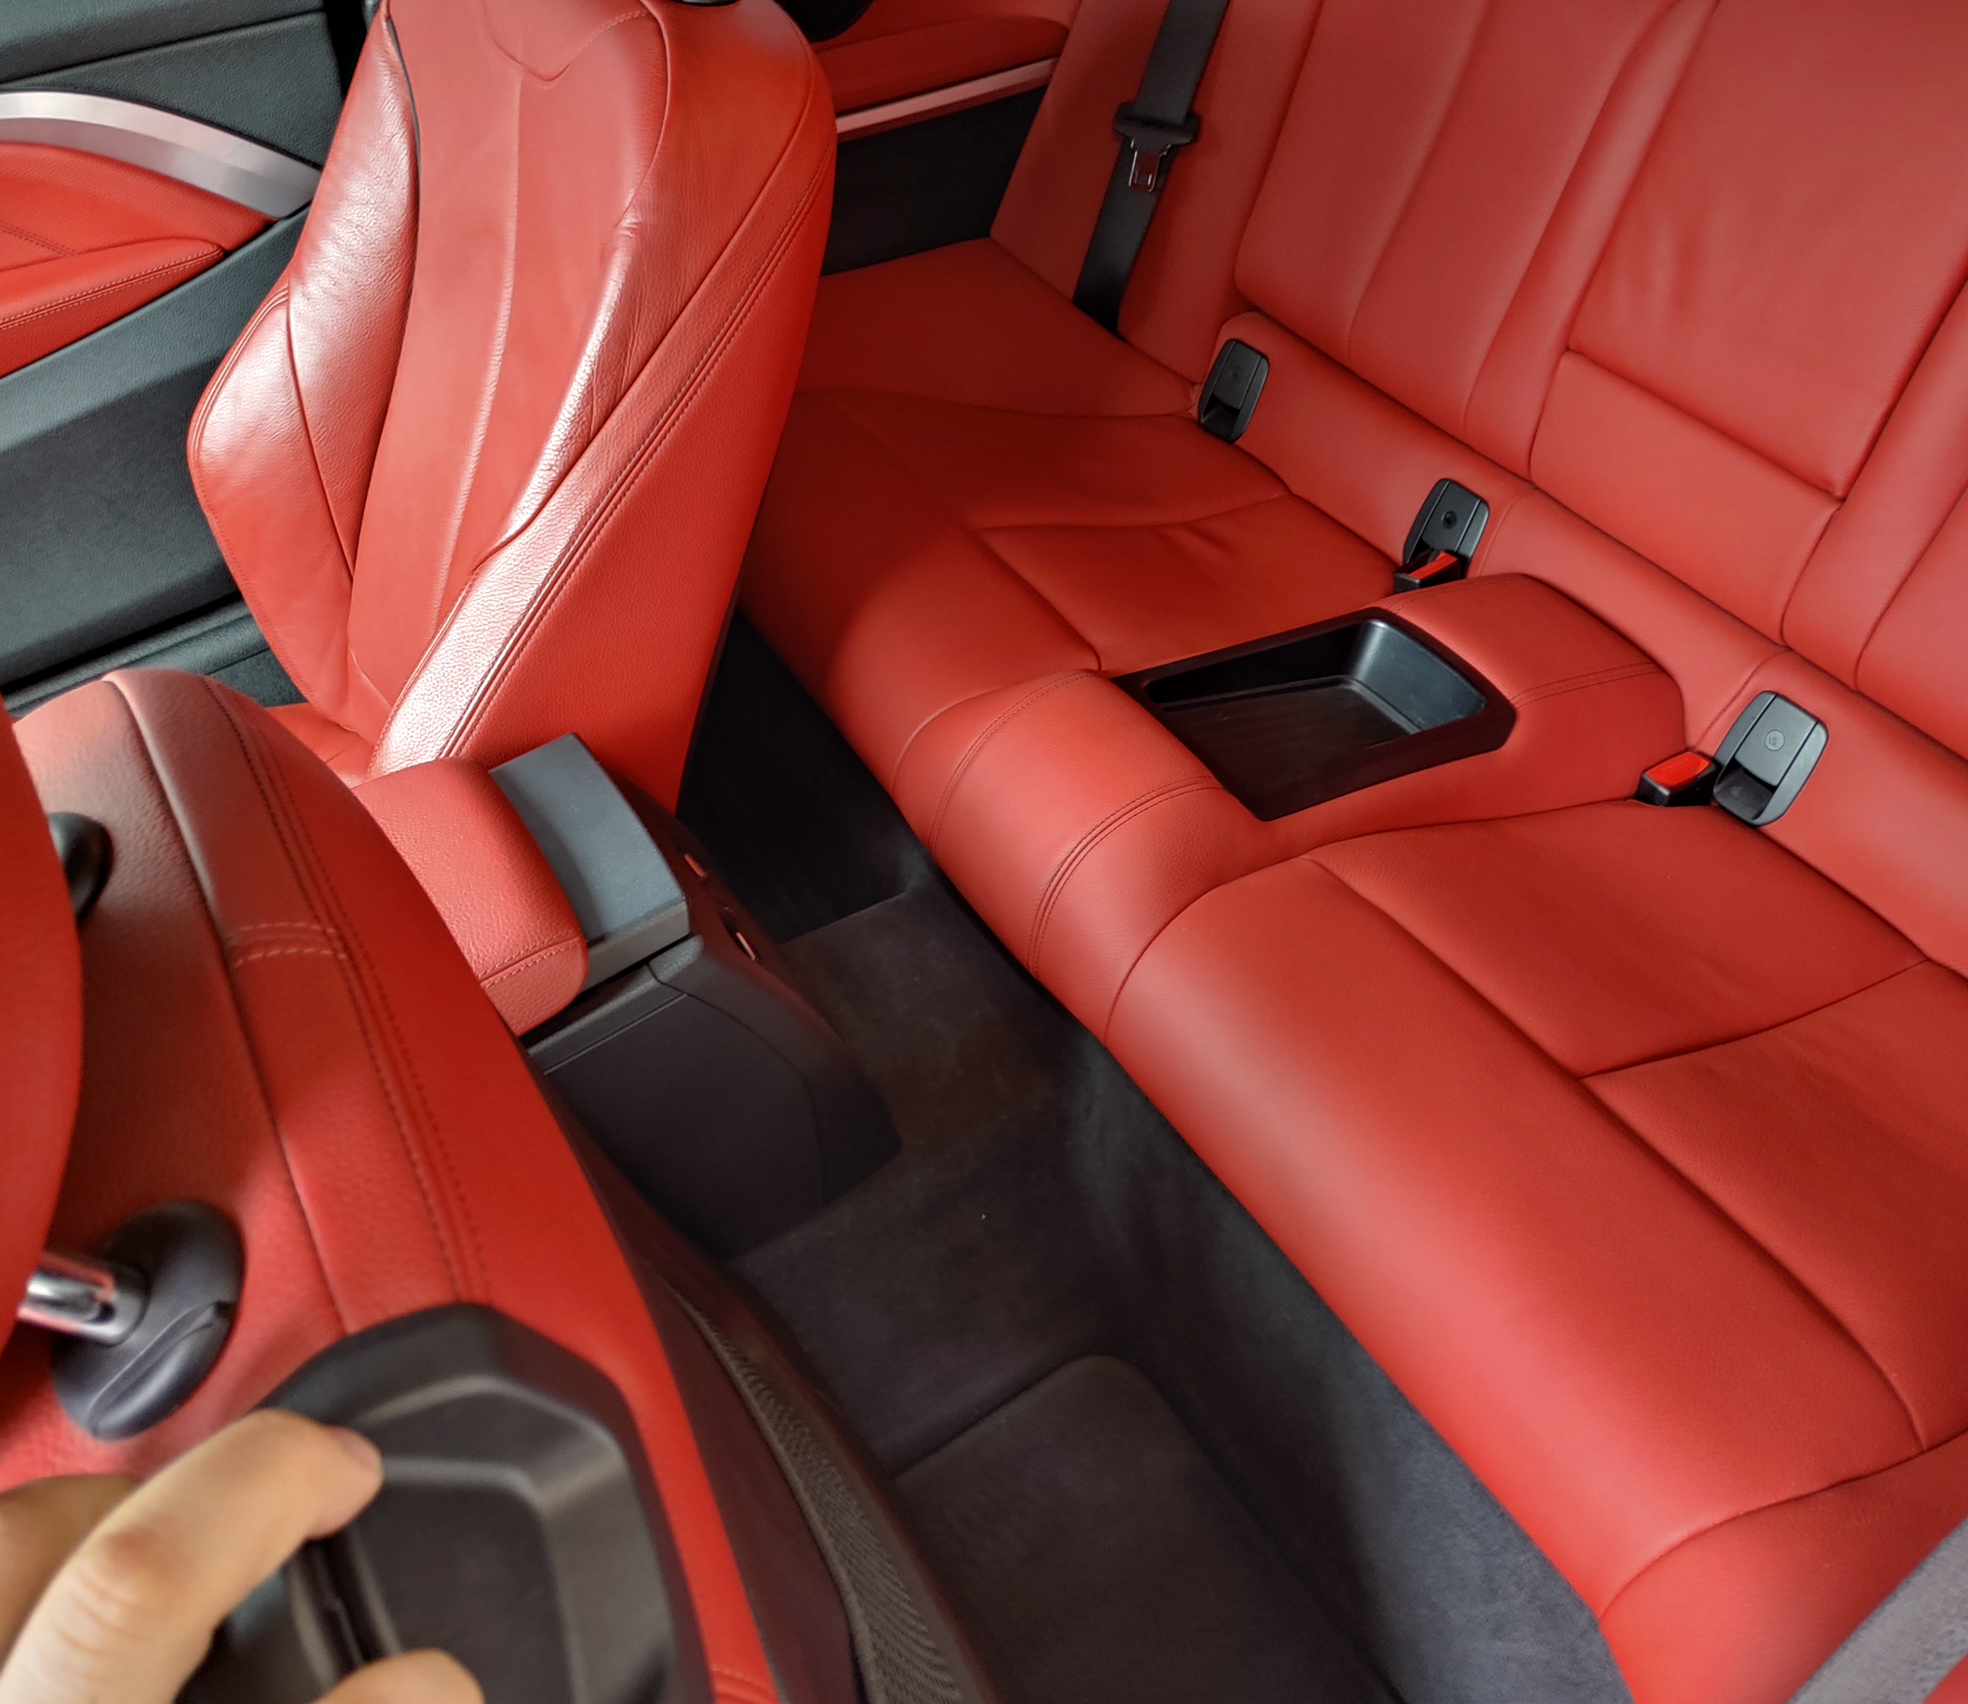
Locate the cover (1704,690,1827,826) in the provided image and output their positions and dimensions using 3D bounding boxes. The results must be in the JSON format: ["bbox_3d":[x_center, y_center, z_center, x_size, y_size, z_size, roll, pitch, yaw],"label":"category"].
[{"bbox_3d":[0.529,-0.064,1.158,0.025,0.079,0.056,-1,36,-39],"label":"cover"}]

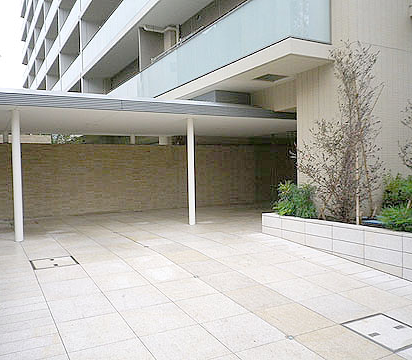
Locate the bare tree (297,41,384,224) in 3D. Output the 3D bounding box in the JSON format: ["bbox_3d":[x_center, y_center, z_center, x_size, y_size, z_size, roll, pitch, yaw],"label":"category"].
[{"bbox_3d":[2.408,-0.853,6.900,1.500,3.250,1.400,-1,1,0],"label":"bare tree"}]

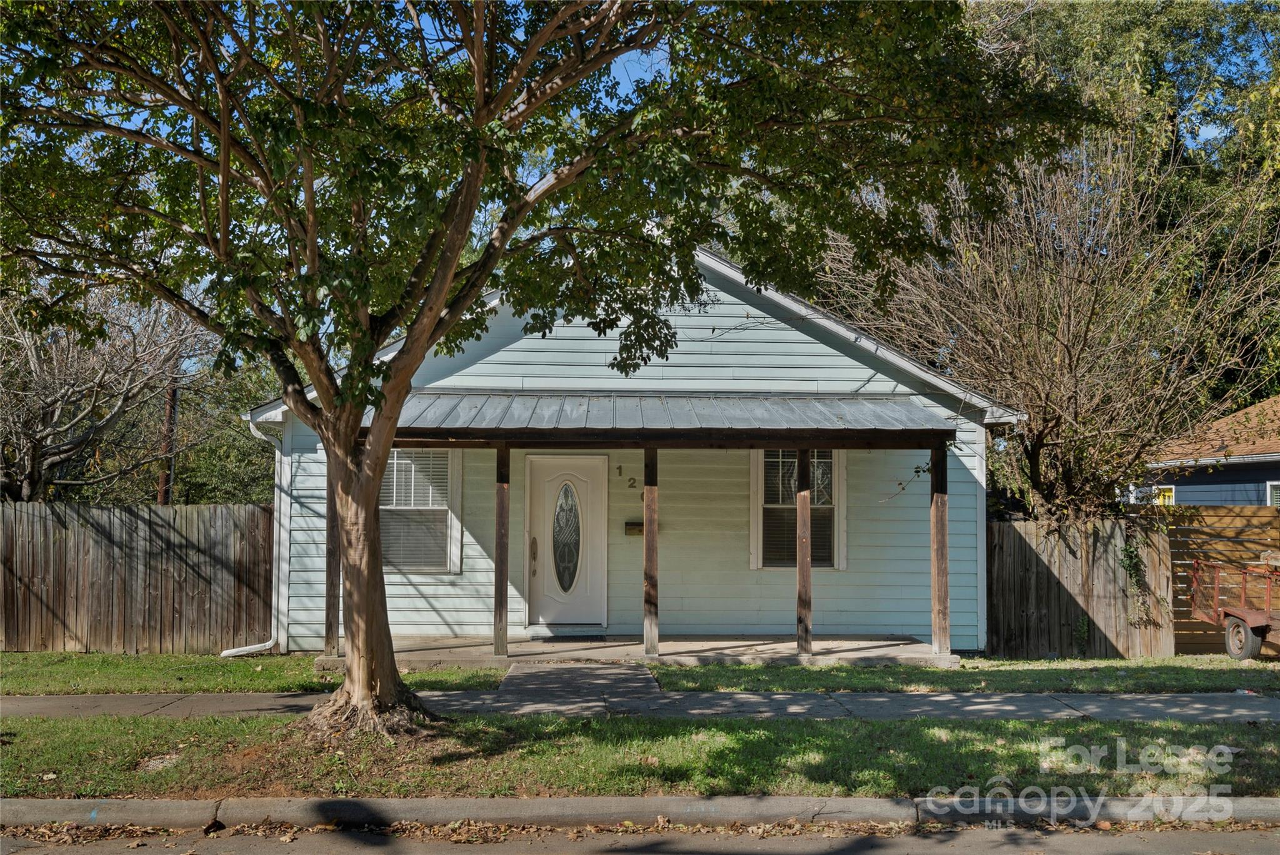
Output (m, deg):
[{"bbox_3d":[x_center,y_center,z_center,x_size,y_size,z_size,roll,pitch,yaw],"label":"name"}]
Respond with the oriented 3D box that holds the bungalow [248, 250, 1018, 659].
[{"bbox_3d":[-0.208,0.320,19.228,9.550,5.400,11.500,1,-3,-3],"label":"bungalow"}]

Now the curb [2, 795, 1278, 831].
[{"bbox_3d":[0.000,2.617,8.472,9.400,0.160,0.200,0,-3,-2],"label":"curb"}]

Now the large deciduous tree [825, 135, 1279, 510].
[{"bbox_3d":[5.779,-0.610,17.287,6.740,7.066,5.600,1,-3,-3],"label":"large deciduous tree"}]

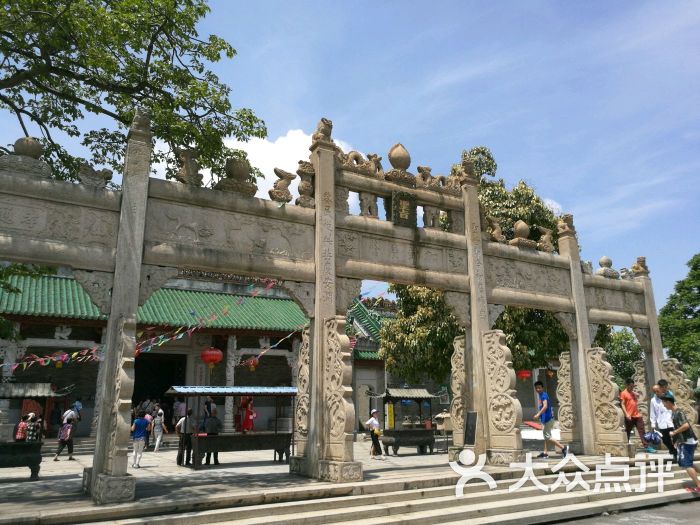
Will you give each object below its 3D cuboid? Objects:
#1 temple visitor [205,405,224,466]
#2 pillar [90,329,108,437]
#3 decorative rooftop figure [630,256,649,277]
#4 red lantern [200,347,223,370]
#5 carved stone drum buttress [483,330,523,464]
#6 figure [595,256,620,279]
[{"bbox_3d":[-4.109,5.285,16.612,0.500,1.650,0.340,-2,-15,6],"label":"temple visitor"},{"bbox_3d":[-10.243,4.923,22.645,0.480,4.430,0.480,8,-15,-29],"label":"pillar"},{"bbox_3d":[7.695,0.133,14.488,0.450,0.520,0.420,8,-15,-29],"label":"decorative rooftop figure"},{"bbox_3d":[-6.012,4.189,23.700,0.930,1.040,0.930,8,-15,-29],"label":"red lantern"},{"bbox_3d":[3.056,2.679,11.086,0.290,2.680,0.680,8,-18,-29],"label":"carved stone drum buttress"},{"bbox_3d":[6.475,0.134,13.756,0.680,0.540,0.420,8,-15,-29],"label":"figure"}]

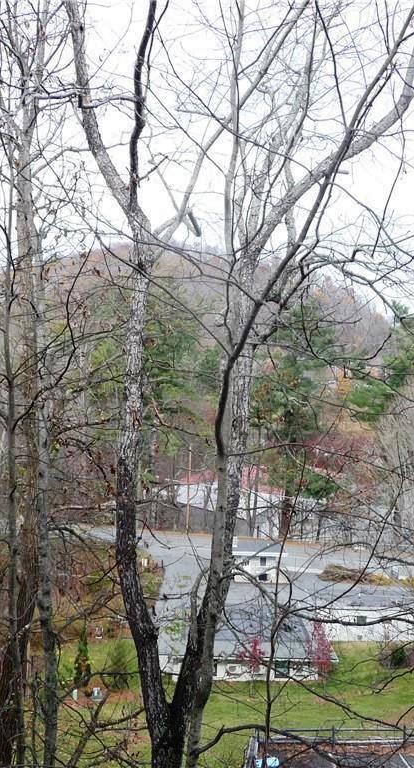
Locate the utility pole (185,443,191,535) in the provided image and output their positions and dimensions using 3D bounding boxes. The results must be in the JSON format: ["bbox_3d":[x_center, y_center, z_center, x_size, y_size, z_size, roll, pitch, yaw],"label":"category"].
[{"bbox_3d":[-2.161,12.737,100.000,0.300,10.600,0.300,2,1,0],"label":"utility pole"}]

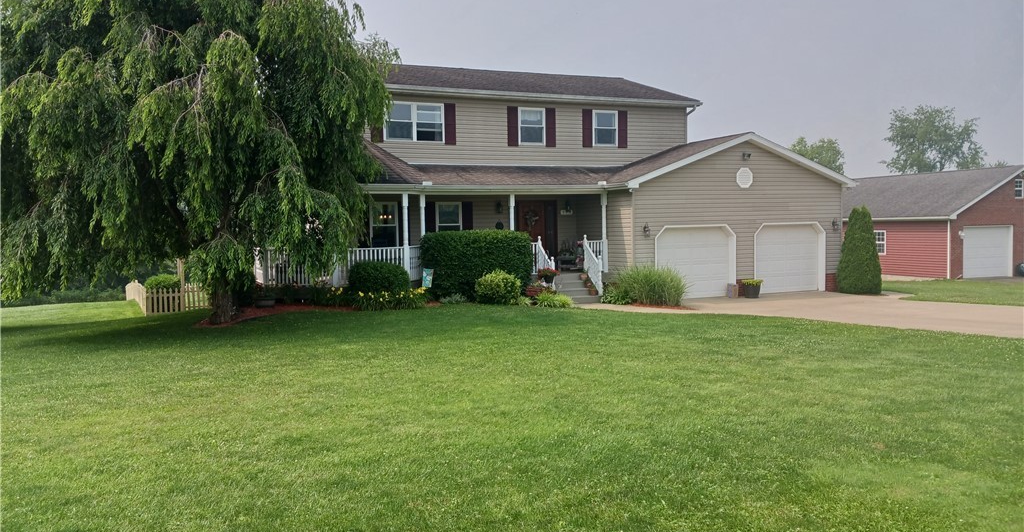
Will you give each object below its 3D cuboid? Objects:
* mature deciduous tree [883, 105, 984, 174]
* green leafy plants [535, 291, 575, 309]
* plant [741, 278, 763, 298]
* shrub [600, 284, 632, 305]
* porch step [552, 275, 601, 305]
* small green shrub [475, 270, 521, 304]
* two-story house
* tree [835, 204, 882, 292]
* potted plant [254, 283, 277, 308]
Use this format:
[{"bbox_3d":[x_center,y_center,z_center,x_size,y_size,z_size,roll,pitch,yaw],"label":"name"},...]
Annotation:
[{"bbox_3d":[37.068,-7.923,70.347,9.000,12.485,9.000,-3,4,-25],"label":"mature deciduous tree"},{"bbox_3d":[1.133,0.893,21.287,1.050,0.480,0.800,-3,4,-25],"label":"green leafy plants"},{"bbox_3d":[7.185,0.675,23.960,0.640,0.590,0.620,-3,4,-25],"label":"plant"},{"bbox_3d":[2.960,0.807,22.622,0.920,0.580,0.800,-3,4,-25],"label":"shrub"},{"bbox_3d":[1.709,0.663,22.722,1.500,0.820,1.000,-3,4,-25],"label":"porch step"},{"bbox_3d":[-0.355,0.566,21.026,1.250,0.880,1.150,-1,3,0],"label":"small green shrub"},{"bbox_3d":[0.280,-2.985,27.328,18.250,7.810,12.100,-3,4,-25],"label":"two-story house"},{"bbox_3d":[11.089,-0.495,25.486,1.450,2.800,1.450,-3,4,-25],"label":"tree"},{"bbox_3d":[-5.875,0.703,19.037,0.530,0.620,0.530,-3,4,-25],"label":"potted plant"}]

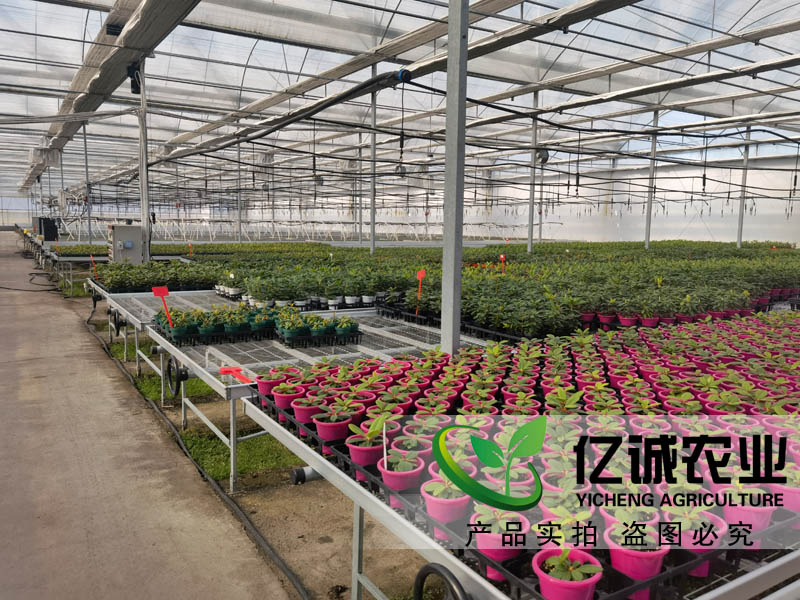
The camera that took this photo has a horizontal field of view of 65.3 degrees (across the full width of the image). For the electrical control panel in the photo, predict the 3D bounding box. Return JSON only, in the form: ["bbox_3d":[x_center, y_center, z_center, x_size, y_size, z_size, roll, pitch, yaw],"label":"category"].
[{"bbox_3d":[-4.270,-0.835,9.750,0.500,0.680,0.260,-3,7,-31],"label":"electrical control panel"}]

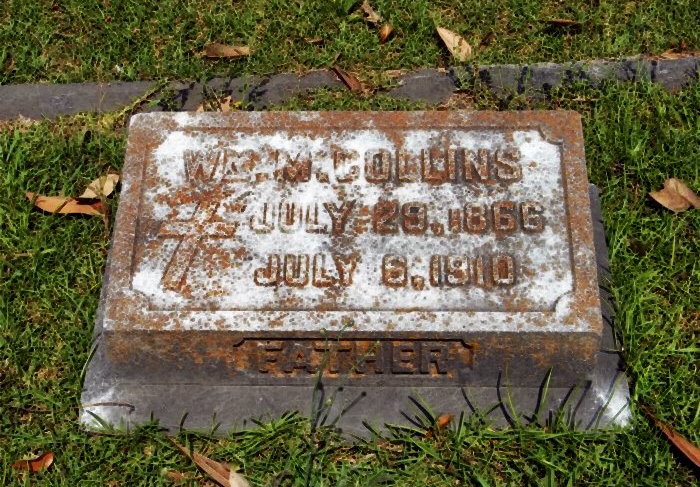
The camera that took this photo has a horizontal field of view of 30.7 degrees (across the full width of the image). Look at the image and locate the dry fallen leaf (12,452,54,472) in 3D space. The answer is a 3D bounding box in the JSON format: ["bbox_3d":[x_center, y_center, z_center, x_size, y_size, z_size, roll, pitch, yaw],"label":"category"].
[{"bbox_3d":[-0.399,0.279,1.607,0.051,0.018,0.023,-17,50,-13],"label":"dry fallen leaf"}]

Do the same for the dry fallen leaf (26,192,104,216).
[{"bbox_3d":[-0.427,-0.057,1.907,0.128,0.016,0.029,7,49,8],"label":"dry fallen leaf"}]

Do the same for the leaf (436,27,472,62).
[{"bbox_3d":[0.178,-0.337,2.142,0.031,0.016,0.096,-17,50,-13],"label":"leaf"}]

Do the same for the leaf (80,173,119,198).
[{"bbox_3d":[-0.376,-0.086,1.932,0.033,0.018,0.061,17,51,16],"label":"leaf"}]

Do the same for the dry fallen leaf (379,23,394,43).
[{"bbox_3d":[0.060,-0.357,2.163,0.019,0.016,0.045,19,51,17],"label":"dry fallen leaf"}]

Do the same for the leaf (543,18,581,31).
[{"bbox_3d":[0.363,-0.377,2.172,0.066,0.018,0.021,11,49,11],"label":"leaf"}]

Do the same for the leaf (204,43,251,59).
[{"bbox_3d":[-0.206,-0.323,2.139,0.076,0.014,0.032,1,48,3],"label":"leaf"}]

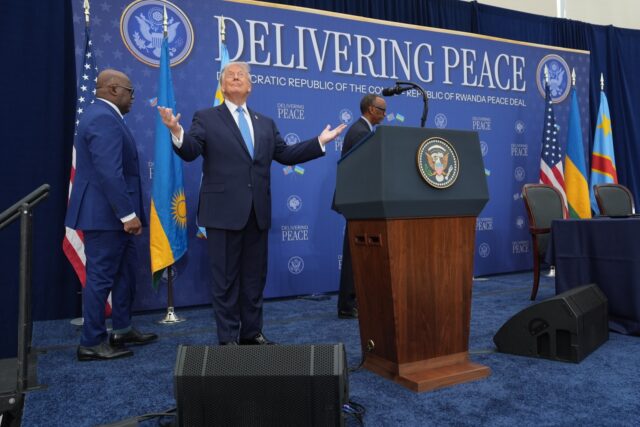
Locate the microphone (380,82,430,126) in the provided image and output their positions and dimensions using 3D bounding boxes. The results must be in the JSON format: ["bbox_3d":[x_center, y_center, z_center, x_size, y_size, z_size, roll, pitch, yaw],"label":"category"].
[{"bbox_3d":[0.478,-0.598,3.041,0.090,0.310,0.400,-2,1,-29],"label":"microphone"}]

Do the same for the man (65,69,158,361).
[{"bbox_3d":[-1.359,-0.025,3.491,0.560,1.870,0.540,-2,1,-25],"label":"man"}]

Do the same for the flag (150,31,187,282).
[{"bbox_3d":[-1.253,-0.429,4.440,0.300,2.140,0.240,-2,1,-26],"label":"flag"}]

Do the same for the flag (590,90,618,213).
[{"bbox_3d":[3.836,-0.598,7.180,0.340,2.080,0.260,-2,1,-26],"label":"flag"}]

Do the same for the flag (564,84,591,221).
[{"bbox_3d":[3.347,-0.574,6.920,0.320,2.100,0.240,-2,1,-26],"label":"flag"}]

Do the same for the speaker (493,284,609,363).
[{"bbox_3d":[1.488,0.660,3.408,0.490,0.366,0.680,-1,1,41],"label":"speaker"}]

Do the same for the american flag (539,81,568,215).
[{"bbox_3d":[2.954,-0.533,6.720,0.370,2.240,0.280,-2,1,-26],"label":"american flag"}]

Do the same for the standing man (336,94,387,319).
[{"bbox_3d":[0.445,-0.068,4.520,0.550,1.850,0.520,-1,1,-14],"label":"standing man"}]

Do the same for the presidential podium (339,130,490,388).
[{"bbox_3d":[0.544,0.210,2.964,0.720,1.325,0.590,-2,1,-29],"label":"presidential podium"}]

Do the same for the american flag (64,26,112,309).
[{"bbox_3d":[-1.888,-0.344,4.350,0.430,2.380,0.330,-2,1,-26],"label":"american flag"}]

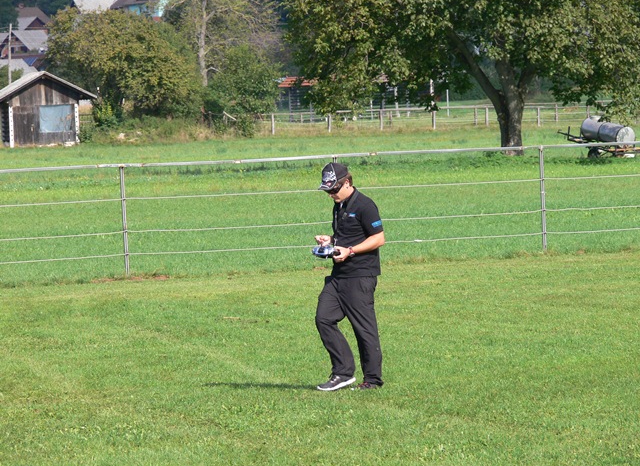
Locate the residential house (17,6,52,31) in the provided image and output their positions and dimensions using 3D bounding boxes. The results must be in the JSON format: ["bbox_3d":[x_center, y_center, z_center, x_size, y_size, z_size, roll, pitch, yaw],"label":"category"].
[{"bbox_3d":[-56.772,-41.262,1000.000,10.000,9.000,10.000,-3,2,-24],"label":"residential house"}]

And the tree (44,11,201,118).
[{"bbox_3d":[-11.079,-9.266,285.000,8.800,7.000,8.200,-3,2,0],"label":"tree"}]

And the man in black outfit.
[{"bbox_3d":[0.228,0.336,38.800,0.500,1.740,0.520,-4,2,-30],"label":"man in black outfit"}]

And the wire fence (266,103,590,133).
[{"bbox_3d":[5.879,-6.234,275.000,18.700,1.200,0.150,-3,2,0],"label":"wire fence"}]

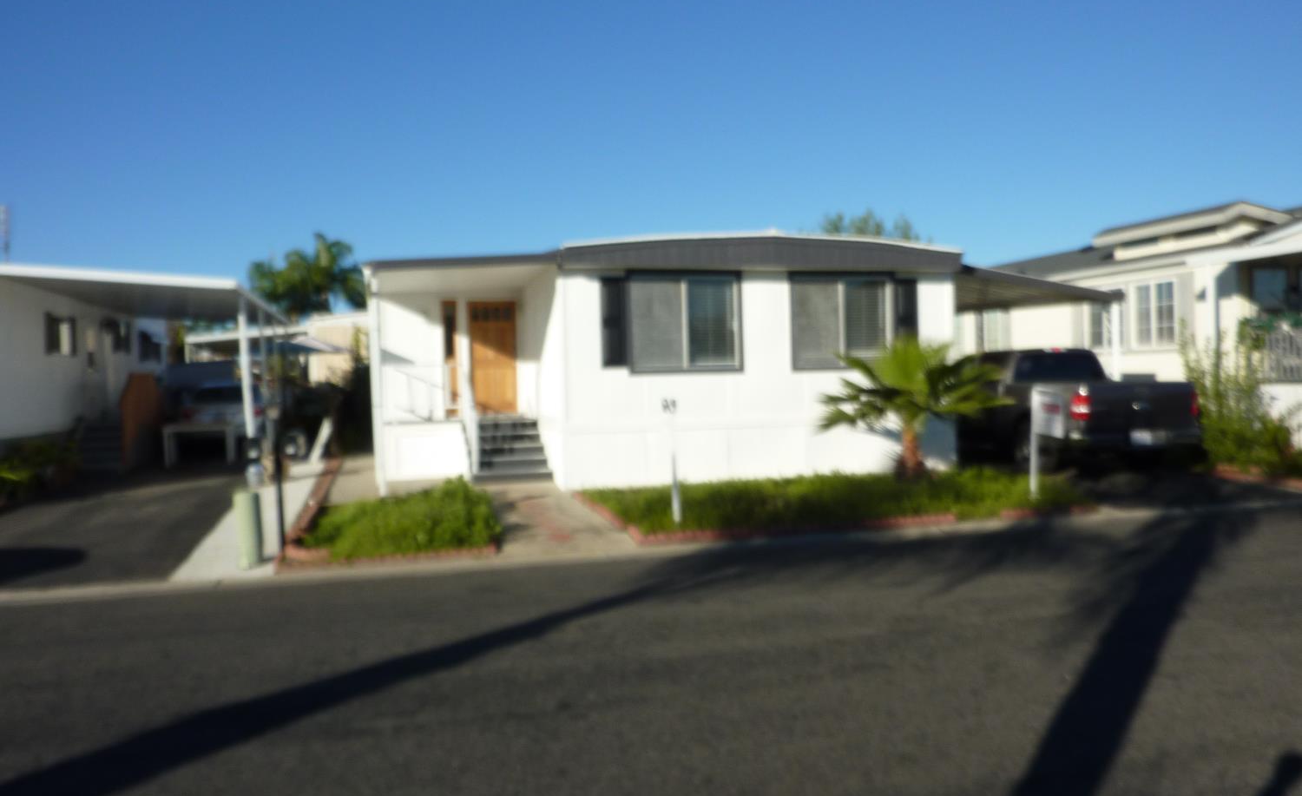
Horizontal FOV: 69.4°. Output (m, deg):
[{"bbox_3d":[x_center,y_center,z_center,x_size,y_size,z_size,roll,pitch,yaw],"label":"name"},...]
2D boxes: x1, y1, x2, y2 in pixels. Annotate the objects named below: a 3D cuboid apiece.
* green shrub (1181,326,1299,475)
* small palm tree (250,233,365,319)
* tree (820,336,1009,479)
[{"bbox_3d":[8.504,0.009,13.572,1.500,2.118,1.450,-2,2,-14],"label":"green shrub"},{"bbox_3d":[-9.967,-1.974,28.100,3.700,5.901,3.600,-2,2,-14],"label":"small palm tree"},{"bbox_3d":[3.664,0.109,13.157,2.400,1.967,2.250,-2,2,-14],"label":"tree"}]

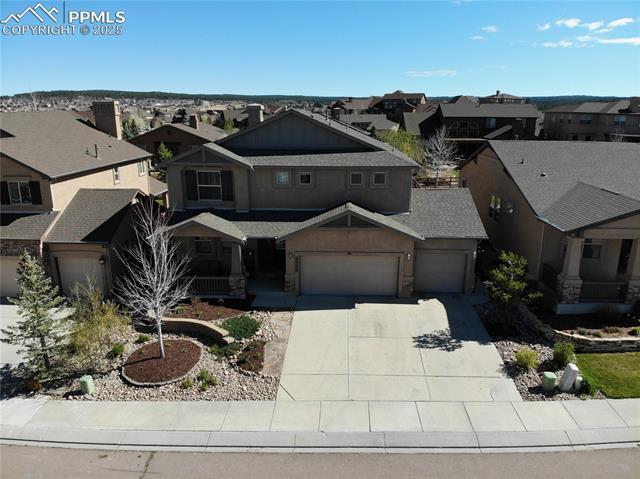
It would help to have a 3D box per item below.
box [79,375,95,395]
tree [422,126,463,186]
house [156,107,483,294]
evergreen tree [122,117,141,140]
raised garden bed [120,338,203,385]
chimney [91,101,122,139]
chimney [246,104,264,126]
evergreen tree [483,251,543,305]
[{"bbox_3d":[-8.530,5.325,16.201,0.410,0.620,0.380,0,17,0],"label":"box"},{"bbox_3d":[12.400,-8.341,45.078,4.100,6.200,4.100,0,17,0],"label":"tree"},{"bbox_3d":[0.300,-3.494,27.209,15.800,9.100,14.200,0,18,1],"label":"house"},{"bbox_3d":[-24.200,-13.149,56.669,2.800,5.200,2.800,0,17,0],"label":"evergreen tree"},{"bbox_3d":[-6.150,4.876,17.790,3.200,0.320,3.000,0,17,0],"label":"raised garden bed"},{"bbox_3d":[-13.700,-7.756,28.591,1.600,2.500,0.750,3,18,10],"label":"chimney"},{"bbox_3d":[-4.100,-7.814,27.943,0.950,1.600,1.250,0,18,1],"label":"chimney"},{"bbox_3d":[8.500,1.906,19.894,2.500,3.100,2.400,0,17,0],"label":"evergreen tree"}]

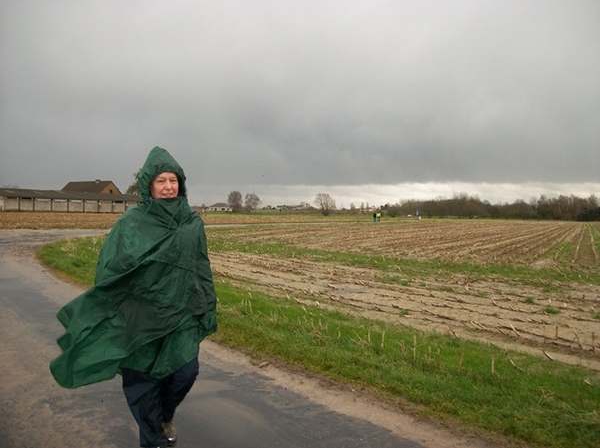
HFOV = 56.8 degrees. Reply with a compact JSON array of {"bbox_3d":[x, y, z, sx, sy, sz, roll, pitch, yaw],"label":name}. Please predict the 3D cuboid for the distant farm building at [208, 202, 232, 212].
[{"bbox_3d":[-44.429,-9.445,310.000,14.500,5.000,10.000,1,1,-14],"label":"distant farm building"}]

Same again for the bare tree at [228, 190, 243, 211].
[{"bbox_3d":[-30.814,-10.654,265.000,6.800,10.200,6.600,1,1,0],"label":"bare tree"}]

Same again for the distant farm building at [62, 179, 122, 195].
[{"bbox_3d":[-50.744,-6.863,135.000,14.000,7.600,9.500,2,1,22],"label":"distant farm building"}]

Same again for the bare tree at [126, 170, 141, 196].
[{"bbox_3d":[-36.443,-8.437,130.000,8.000,10.800,8.000,1,1,0],"label":"bare tree"}]

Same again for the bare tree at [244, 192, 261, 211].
[{"bbox_3d":[-22.454,-10.319,265.000,7.800,9.400,7.500,1,1,0],"label":"bare tree"}]

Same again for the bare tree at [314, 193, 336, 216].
[{"bbox_3d":[7.585,-5.681,165.000,6.800,6.600,6.500,1,1,0],"label":"bare tree"}]

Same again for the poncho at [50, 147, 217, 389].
[{"bbox_3d":[-0.919,0.236,3.080,0.860,1.270,0.580,1,1,-16],"label":"poncho"}]

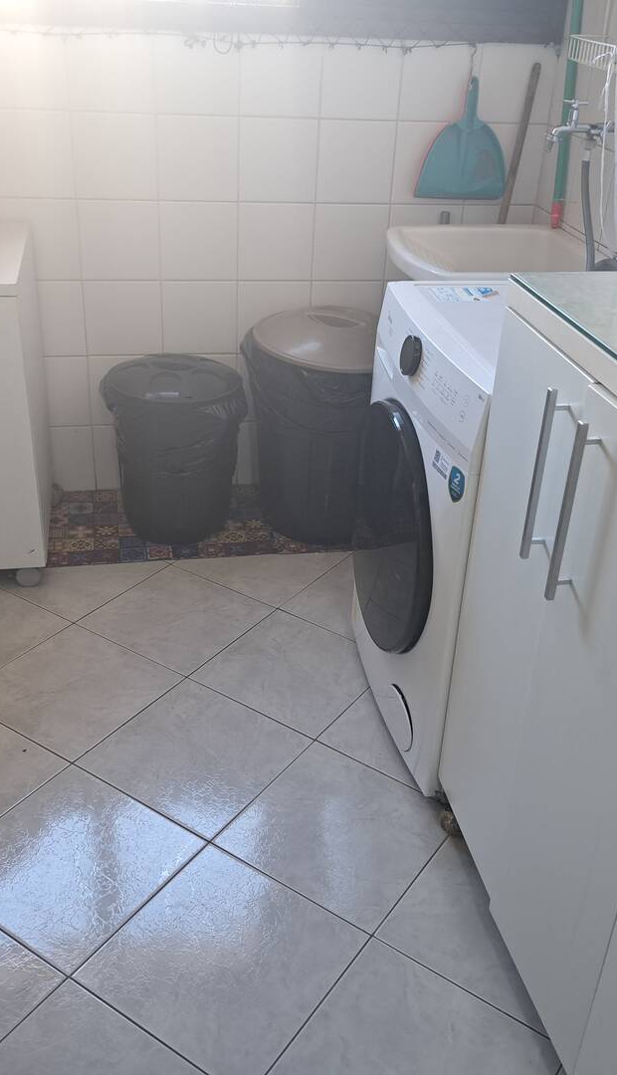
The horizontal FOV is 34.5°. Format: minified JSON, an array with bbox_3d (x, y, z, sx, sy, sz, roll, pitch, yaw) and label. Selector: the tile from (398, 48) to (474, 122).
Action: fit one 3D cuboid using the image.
[{"bbox_3d":[0.333,-1.149,2.515,0.200,0.185,0.010,-3,30,-11],"label":"tile"}]

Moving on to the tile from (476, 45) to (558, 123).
[{"bbox_3d":[0.535,-1.169,2.552,0.202,0.202,0.010,-3,30,-11],"label":"tile"}]

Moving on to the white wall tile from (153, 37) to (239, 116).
[{"bbox_3d":[-0.265,-1.107,2.382,0.200,0.176,0.010,-3,30,-11],"label":"white wall tile"}]

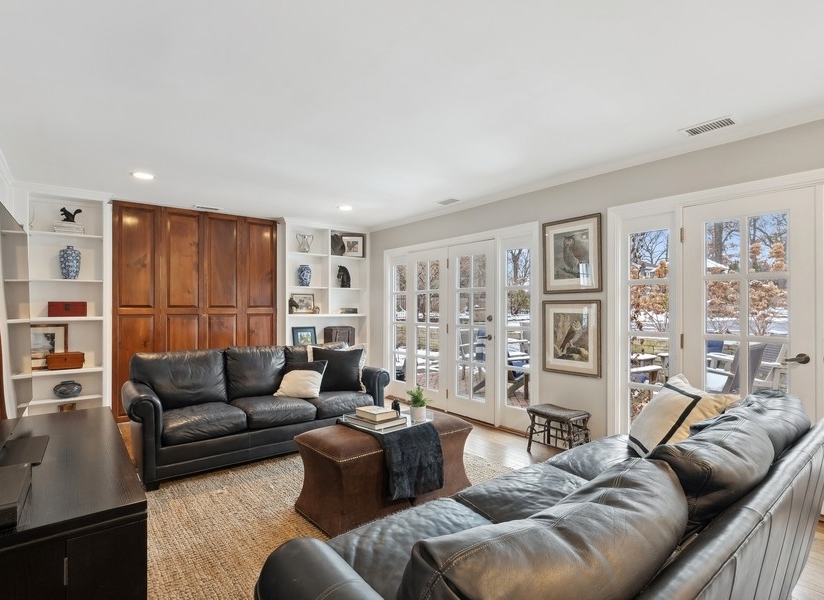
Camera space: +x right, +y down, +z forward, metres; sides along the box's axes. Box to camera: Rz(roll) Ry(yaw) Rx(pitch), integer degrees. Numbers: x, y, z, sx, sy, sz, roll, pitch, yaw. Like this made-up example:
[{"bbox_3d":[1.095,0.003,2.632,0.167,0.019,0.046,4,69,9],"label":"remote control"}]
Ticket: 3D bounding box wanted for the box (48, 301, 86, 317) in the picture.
[{"bbox_3d":[-3.473,0.094,4.046,0.290,0.147,0.180,0,-1,-39],"label":"box"}]

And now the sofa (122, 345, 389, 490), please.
[{"bbox_3d":[-1.367,0.896,3.779,2.170,0.900,0.950,0,-1,-38],"label":"sofa"}]

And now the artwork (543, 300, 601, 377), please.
[{"bbox_3d":[1.412,0.335,3.559,0.030,0.657,0.540,0,0,-38],"label":"artwork"}]

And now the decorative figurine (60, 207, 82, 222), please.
[{"bbox_3d":[-3.685,-0.928,4.330,0.190,0.170,0.060,0,0,-38],"label":"decorative figurine"}]

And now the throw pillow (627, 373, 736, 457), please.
[{"bbox_3d":[1.420,0.672,2.140,0.190,0.520,0.540,31,5,9],"label":"throw pillow"}]

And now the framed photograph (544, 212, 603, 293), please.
[{"bbox_3d":[1.435,-0.400,3.632,0.035,0.680,0.570,0,0,-38],"label":"framed photograph"}]

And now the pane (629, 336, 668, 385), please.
[{"bbox_3d":[1.853,0.477,3.119,0.025,0.367,0.277,0,-1,-39],"label":"pane"}]

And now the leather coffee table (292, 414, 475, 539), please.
[{"bbox_3d":[-0.158,1.130,2.798,1.110,0.500,0.580,0,0,-39],"label":"leather coffee table"}]

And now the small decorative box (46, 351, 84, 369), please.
[{"bbox_3d":[-3.764,0.647,4.351,0.300,0.178,0.180,0,0,-38],"label":"small decorative box"}]

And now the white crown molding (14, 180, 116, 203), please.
[{"bbox_3d":[-3.377,-1.055,3.898,0.740,0.100,0.090,0,-1,-39],"label":"white crown molding"}]

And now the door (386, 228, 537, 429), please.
[{"bbox_3d":[0.427,0.330,4.989,0.100,2.100,2.660,0,0,-38],"label":"door"}]

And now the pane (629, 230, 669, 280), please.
[{"bbox_3d":[1.854,-0.345,3.125,0.025,0.369,0.277,0,-1,-39],"label":"pane"}]

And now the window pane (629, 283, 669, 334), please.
[{"bbox_3d":[1.853,0.067,3.122,0.025,0.362,0.277,0,-1,-39],"label":"window pane"}]

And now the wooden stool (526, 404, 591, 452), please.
[{"bbox_3d":[1.295,1.180,3.535,0.310,0.405,0.450,0,0,-38],"label":"wooden stool"}]

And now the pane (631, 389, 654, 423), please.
[{"bbox_3d":[1.865,0.911,3.143,0.020,0.374,0.283,0,0,-38],"label":"pane"}]

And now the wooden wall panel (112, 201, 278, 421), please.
[{"bbox_3d":[-2.593,0.137,4.969,1.820,2.430,0.060,0,-1,-39],"label":"wooden wall panel"}]

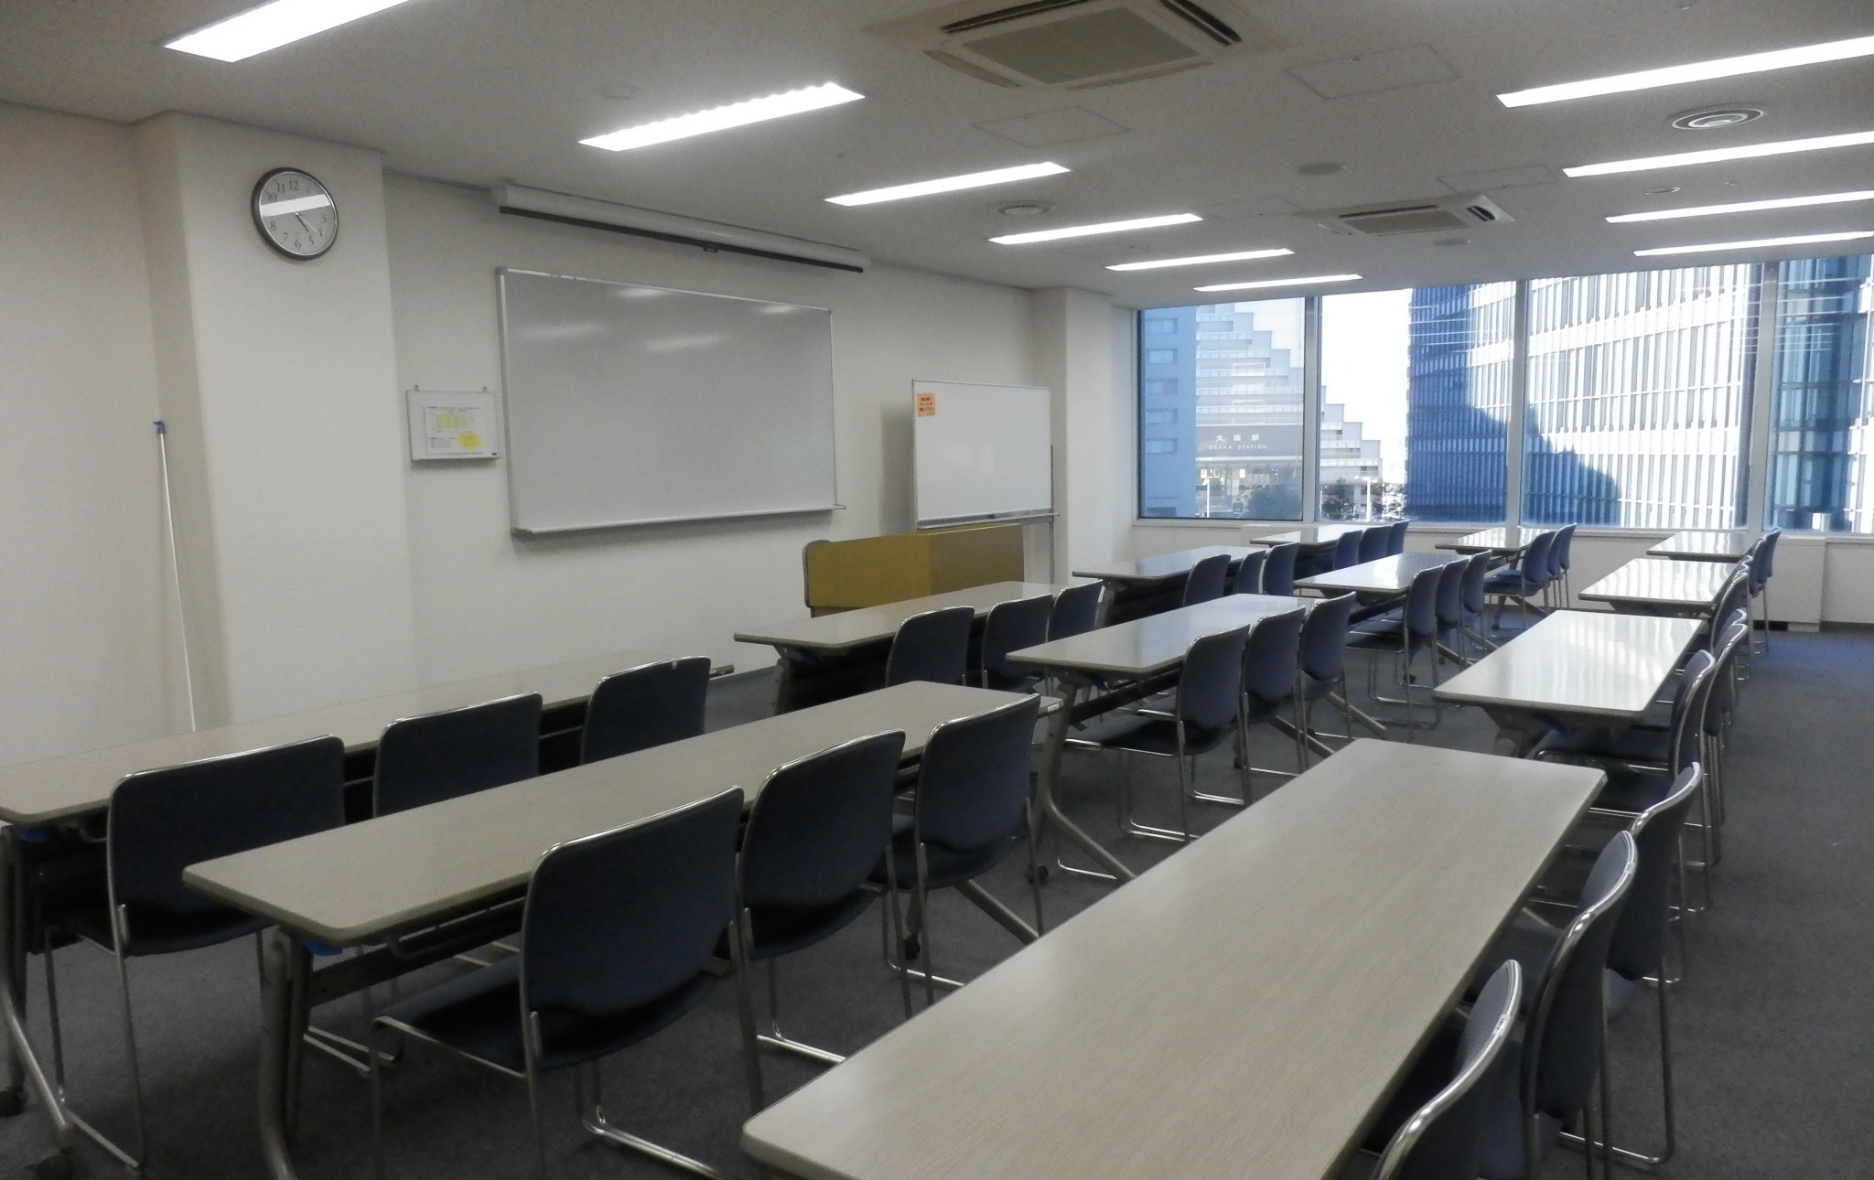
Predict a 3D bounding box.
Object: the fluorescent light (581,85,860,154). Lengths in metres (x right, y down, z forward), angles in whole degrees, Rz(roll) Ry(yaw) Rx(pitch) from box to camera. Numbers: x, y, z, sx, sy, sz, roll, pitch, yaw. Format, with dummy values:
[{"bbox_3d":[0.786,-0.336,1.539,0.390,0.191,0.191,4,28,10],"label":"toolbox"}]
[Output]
[{"bbox_3d":[-0.811,-1.735,4.745,1.249,0.060,0.192,3,7,34],"label":"fluorescent light"}]

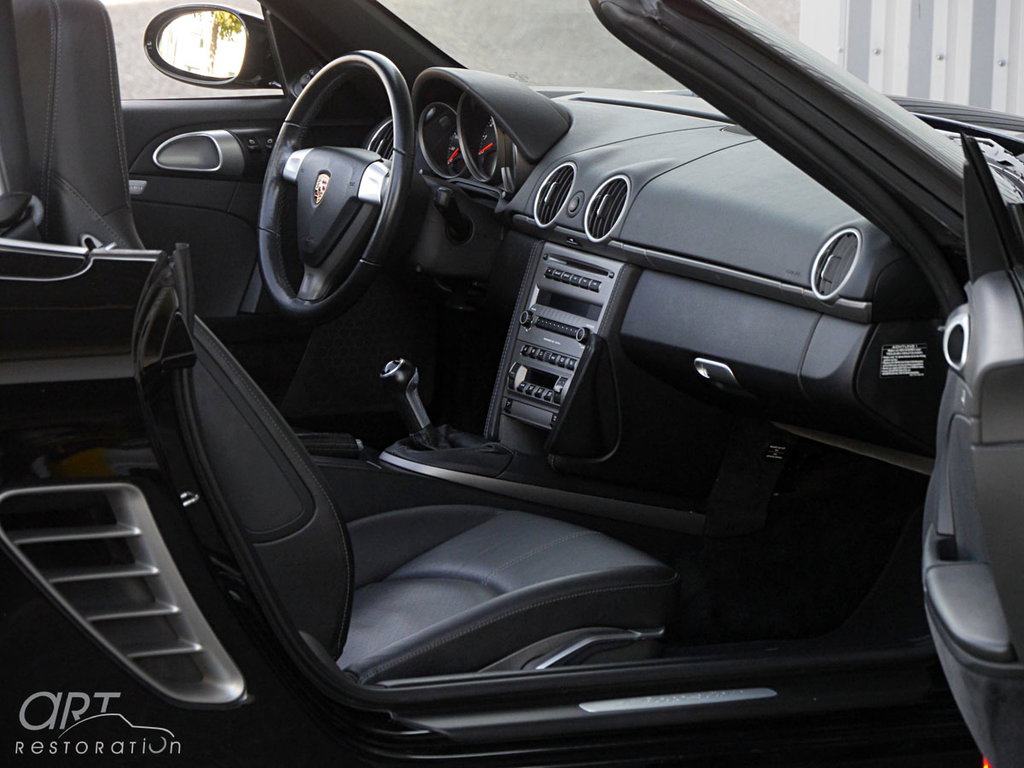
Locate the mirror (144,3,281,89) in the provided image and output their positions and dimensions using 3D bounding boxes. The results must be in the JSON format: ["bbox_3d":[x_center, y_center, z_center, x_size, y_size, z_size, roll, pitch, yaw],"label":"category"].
[{"bbox_3d":[-0.405,-0.469,8.176,0.130,0.118,0.205,-6,12,-42],"label":"mirror"}]

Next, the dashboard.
[{"bbox_3d":[0.184,-0.146,7.558,0.440,0.460,1.380,-3,10,-29],"label":"dashboard"}]

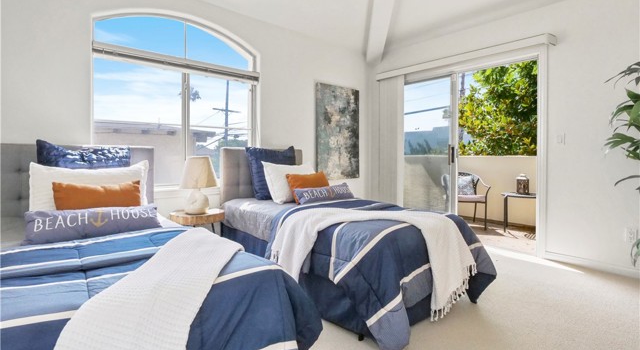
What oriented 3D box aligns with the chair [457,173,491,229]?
[{"bbox_3d":[2.230,0.350,4.580,0.640,0.830,0.640,1,2,22],"label":"chair"}]

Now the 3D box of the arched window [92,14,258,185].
[{"bbox_3d":[-1.310,-0.730,2.965,1.500,1.660,0.100,-2,3,-40],"label":"arched window"}]

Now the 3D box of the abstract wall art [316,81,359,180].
[{"bbox_3d":[0.277,-0.593,4.225,0.800,1.300,0.040,-2,3,-40],"label":"abstract wall art"}]

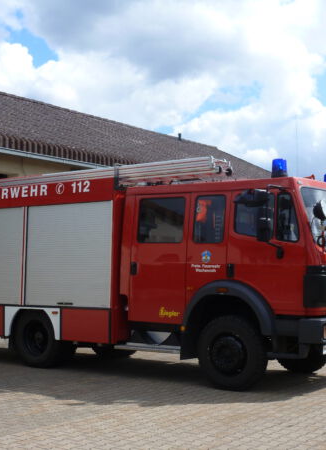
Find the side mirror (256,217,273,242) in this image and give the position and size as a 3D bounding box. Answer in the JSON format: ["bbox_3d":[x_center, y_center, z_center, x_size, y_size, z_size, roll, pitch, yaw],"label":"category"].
[{"bbox_3d":[1.288,0.061,9.016,0.190,0.320,0.085,3,-5,-33],"label":"side mirror"}]

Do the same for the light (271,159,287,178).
[{"bbox_3d":[1.564,-0.748,9.506,0.205,0.255,0.205,1,-4,0],"label":"light"}]

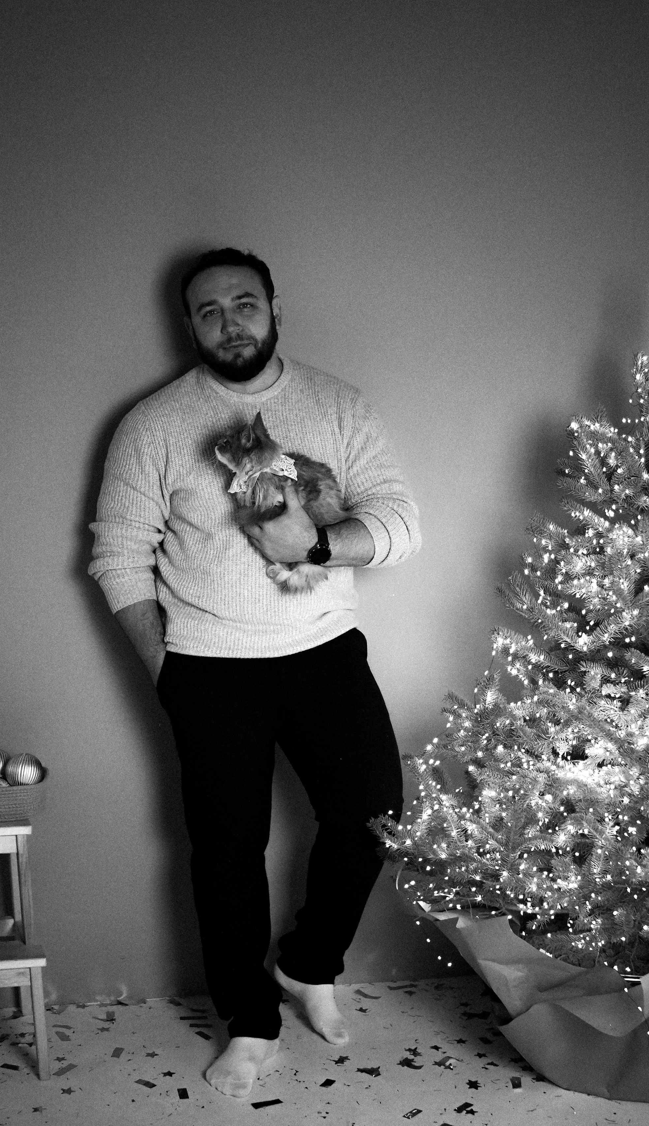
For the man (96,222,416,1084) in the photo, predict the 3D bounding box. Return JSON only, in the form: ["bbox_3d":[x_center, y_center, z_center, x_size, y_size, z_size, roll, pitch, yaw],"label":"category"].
[{"bbox_3d":[-0.148,0.191,3.396,0.710,1.700,0.500,0,7,-4],"label":"man"}]

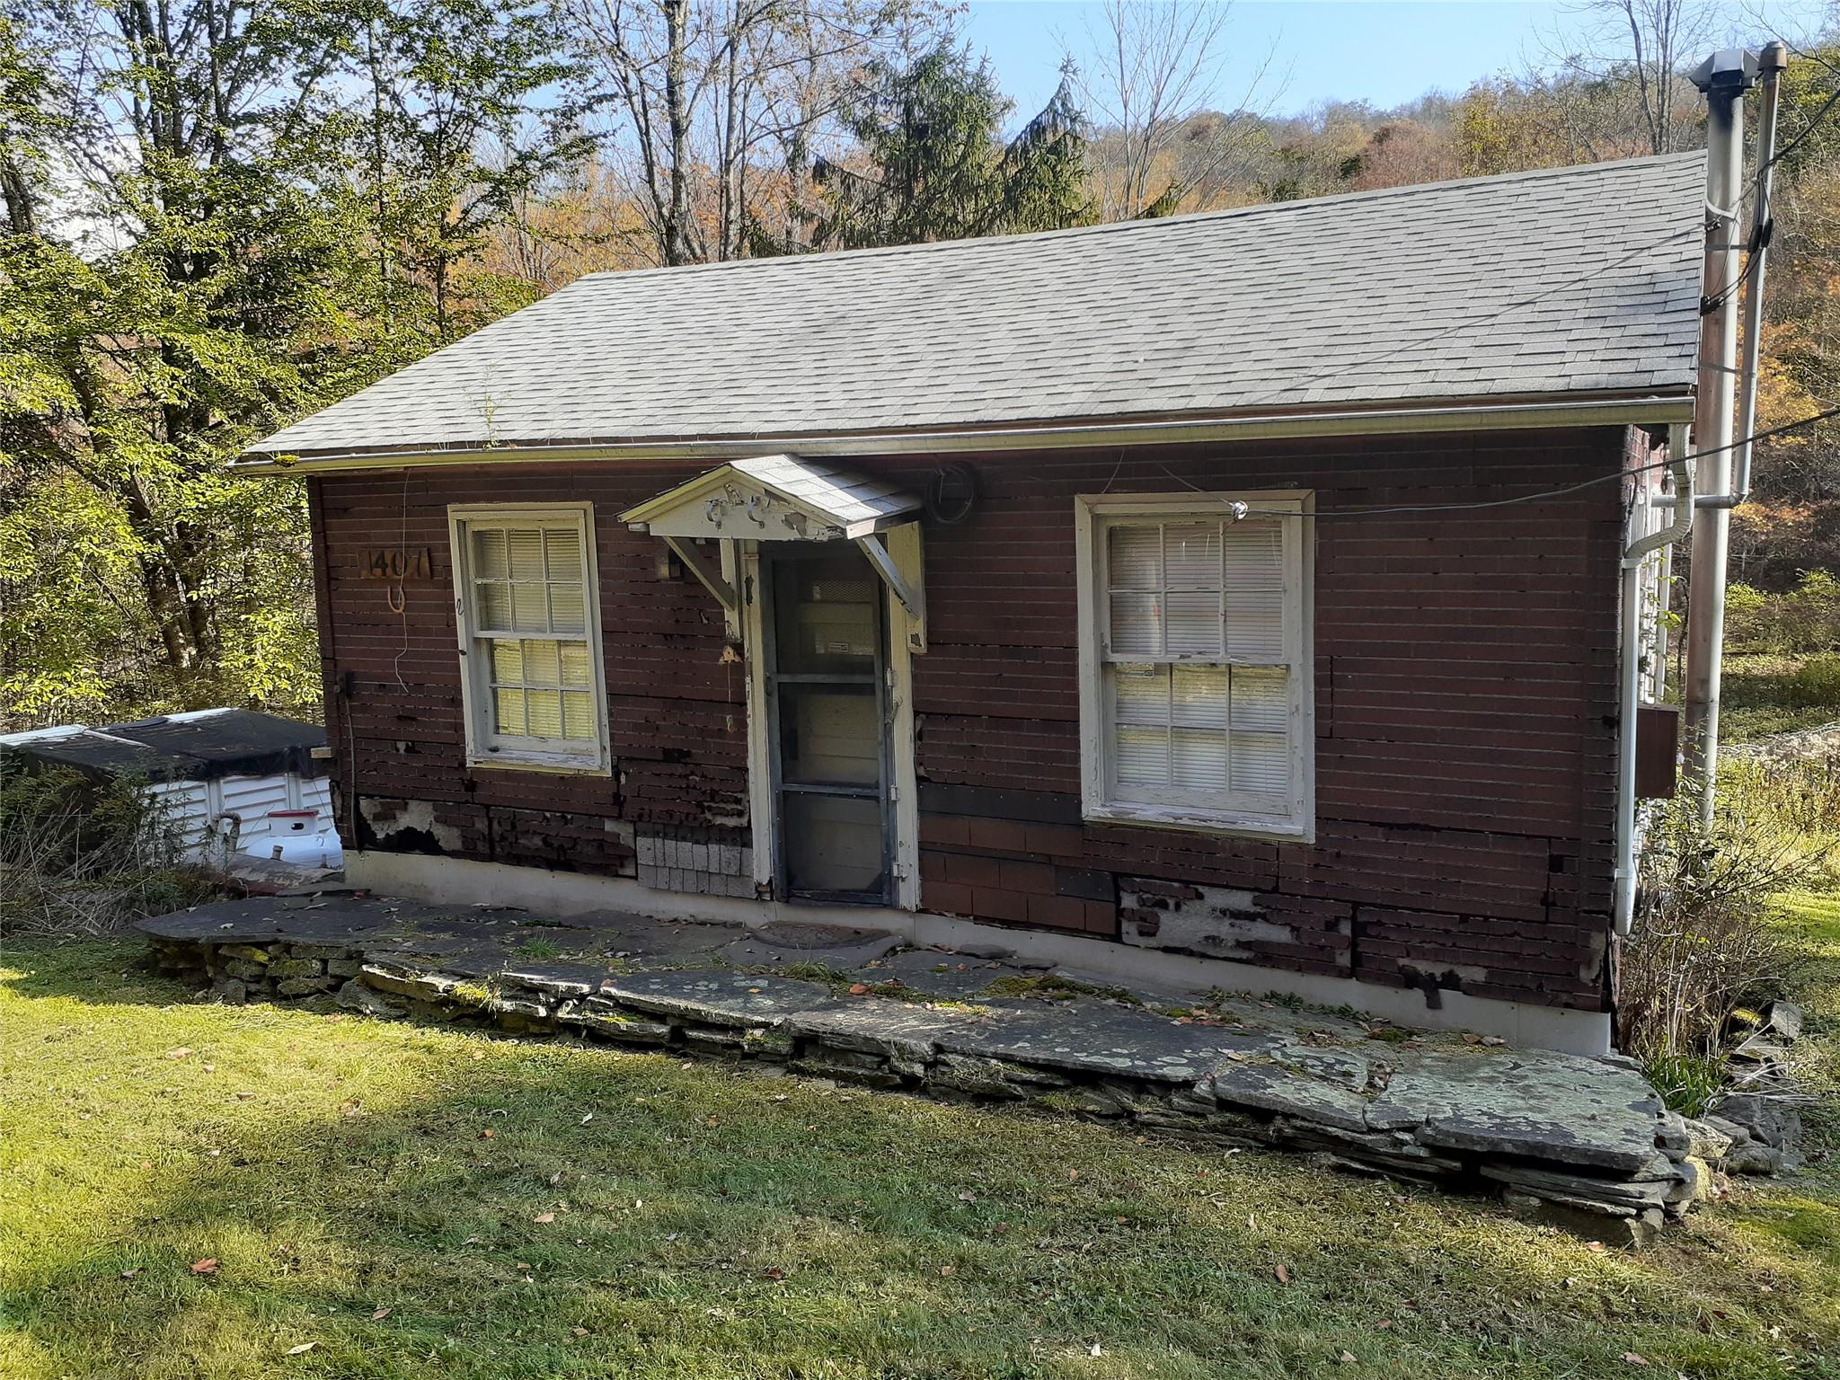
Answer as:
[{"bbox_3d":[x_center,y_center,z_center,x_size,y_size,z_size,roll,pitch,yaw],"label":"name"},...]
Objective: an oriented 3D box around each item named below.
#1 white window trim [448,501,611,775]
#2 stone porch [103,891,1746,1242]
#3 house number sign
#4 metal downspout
[{"bbox_3d":[-2.253,-0.300,8.403,1.090,1.575,0.130,3,10,26],"label":"white window trim"},{"bbox_3d":[-0.676,1.640,7.238,8.220,0.360,1.190,3,10,26],"label":"stone porch"},{"bbox_3d":[-3.184,-0.769,8.745,0.580,0.192,0.030,3,10,26],"label":"house number sign"},{"bbox_3d":[2.891,0.017,5.684,0.210,2.090,0.430,3,10,26],"label":"metal downspout"}]

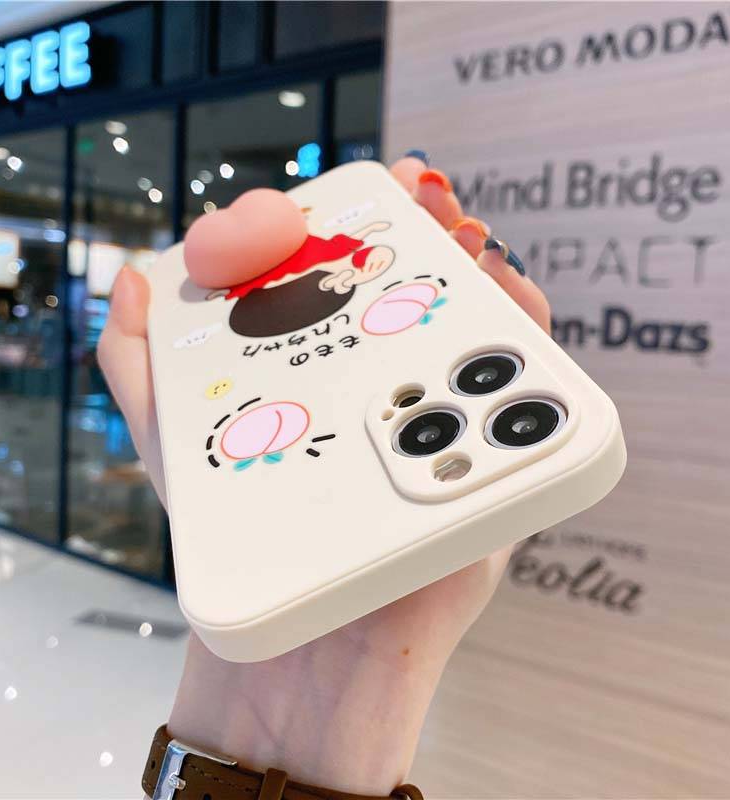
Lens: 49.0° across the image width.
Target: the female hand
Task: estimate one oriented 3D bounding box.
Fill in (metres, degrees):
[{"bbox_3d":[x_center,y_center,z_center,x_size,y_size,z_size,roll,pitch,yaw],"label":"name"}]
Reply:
[{"bbox_3d":[-0.016,0.007,0.202,0.122,0.172,0.082,-1,-18,7],"label":"female hand"}]

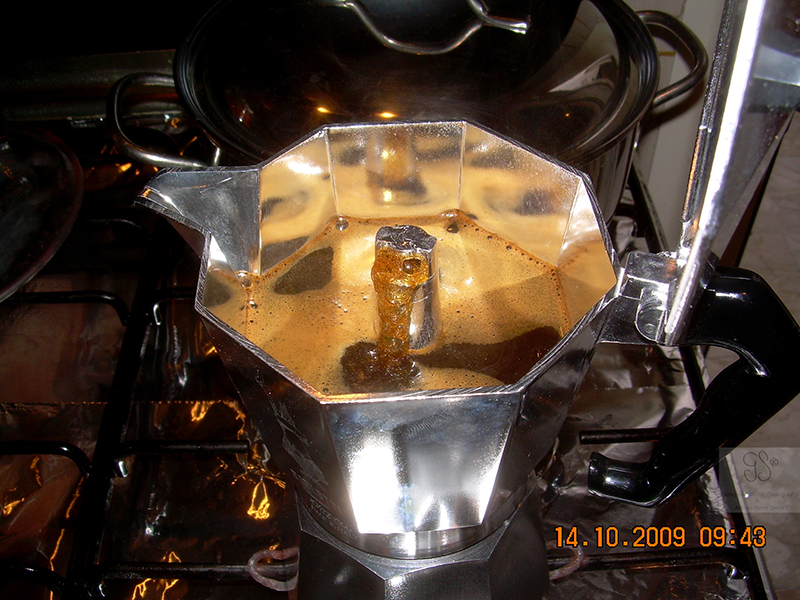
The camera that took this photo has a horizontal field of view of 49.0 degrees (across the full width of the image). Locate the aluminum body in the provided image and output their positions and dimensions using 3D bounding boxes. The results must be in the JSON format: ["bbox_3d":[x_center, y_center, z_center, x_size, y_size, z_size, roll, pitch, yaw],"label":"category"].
[{"bbox_3d":[-0.008,0.012,0.245,0.127,0.085,0.105,13,48,14],"label":"aluminum body"}]

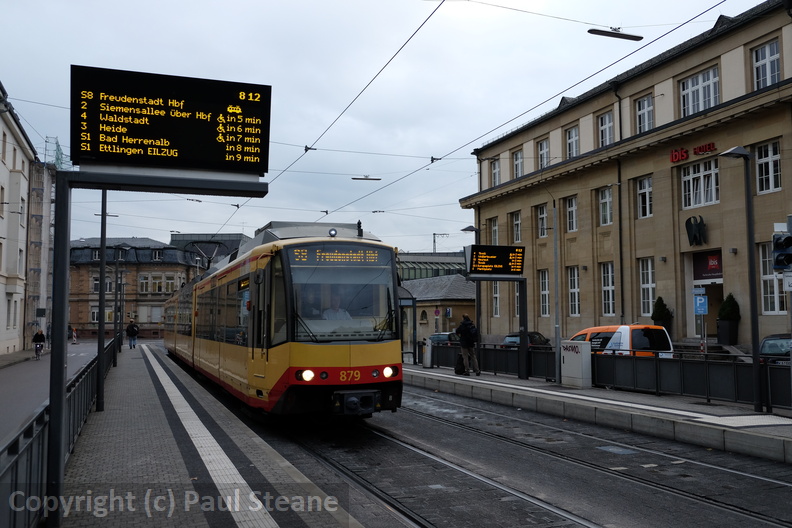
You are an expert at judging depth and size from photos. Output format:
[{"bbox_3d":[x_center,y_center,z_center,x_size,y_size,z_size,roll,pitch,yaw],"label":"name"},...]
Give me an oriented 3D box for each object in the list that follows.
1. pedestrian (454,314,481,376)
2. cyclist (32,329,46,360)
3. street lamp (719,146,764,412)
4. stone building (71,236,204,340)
[{"bbox_3d":[2.094,2.361,20.574,0.620,1.790,0.580,-2,-5,25],"label":"pedestrian"},{"bbox_3d":[-19.295,4.353,38.228,0.640,1.670,1.720,2,-5,-21],"label":"cyclist"},{"bbox_3d":[6.125,0.243,12.485,0.600,4.700,0.300,2,-5,-21],"label":"street lamp"},{"bbox_3d":[-35.048,3.350,98.036,16.500,13.600,13.000,0,-5,1],"label":"stone building"}]

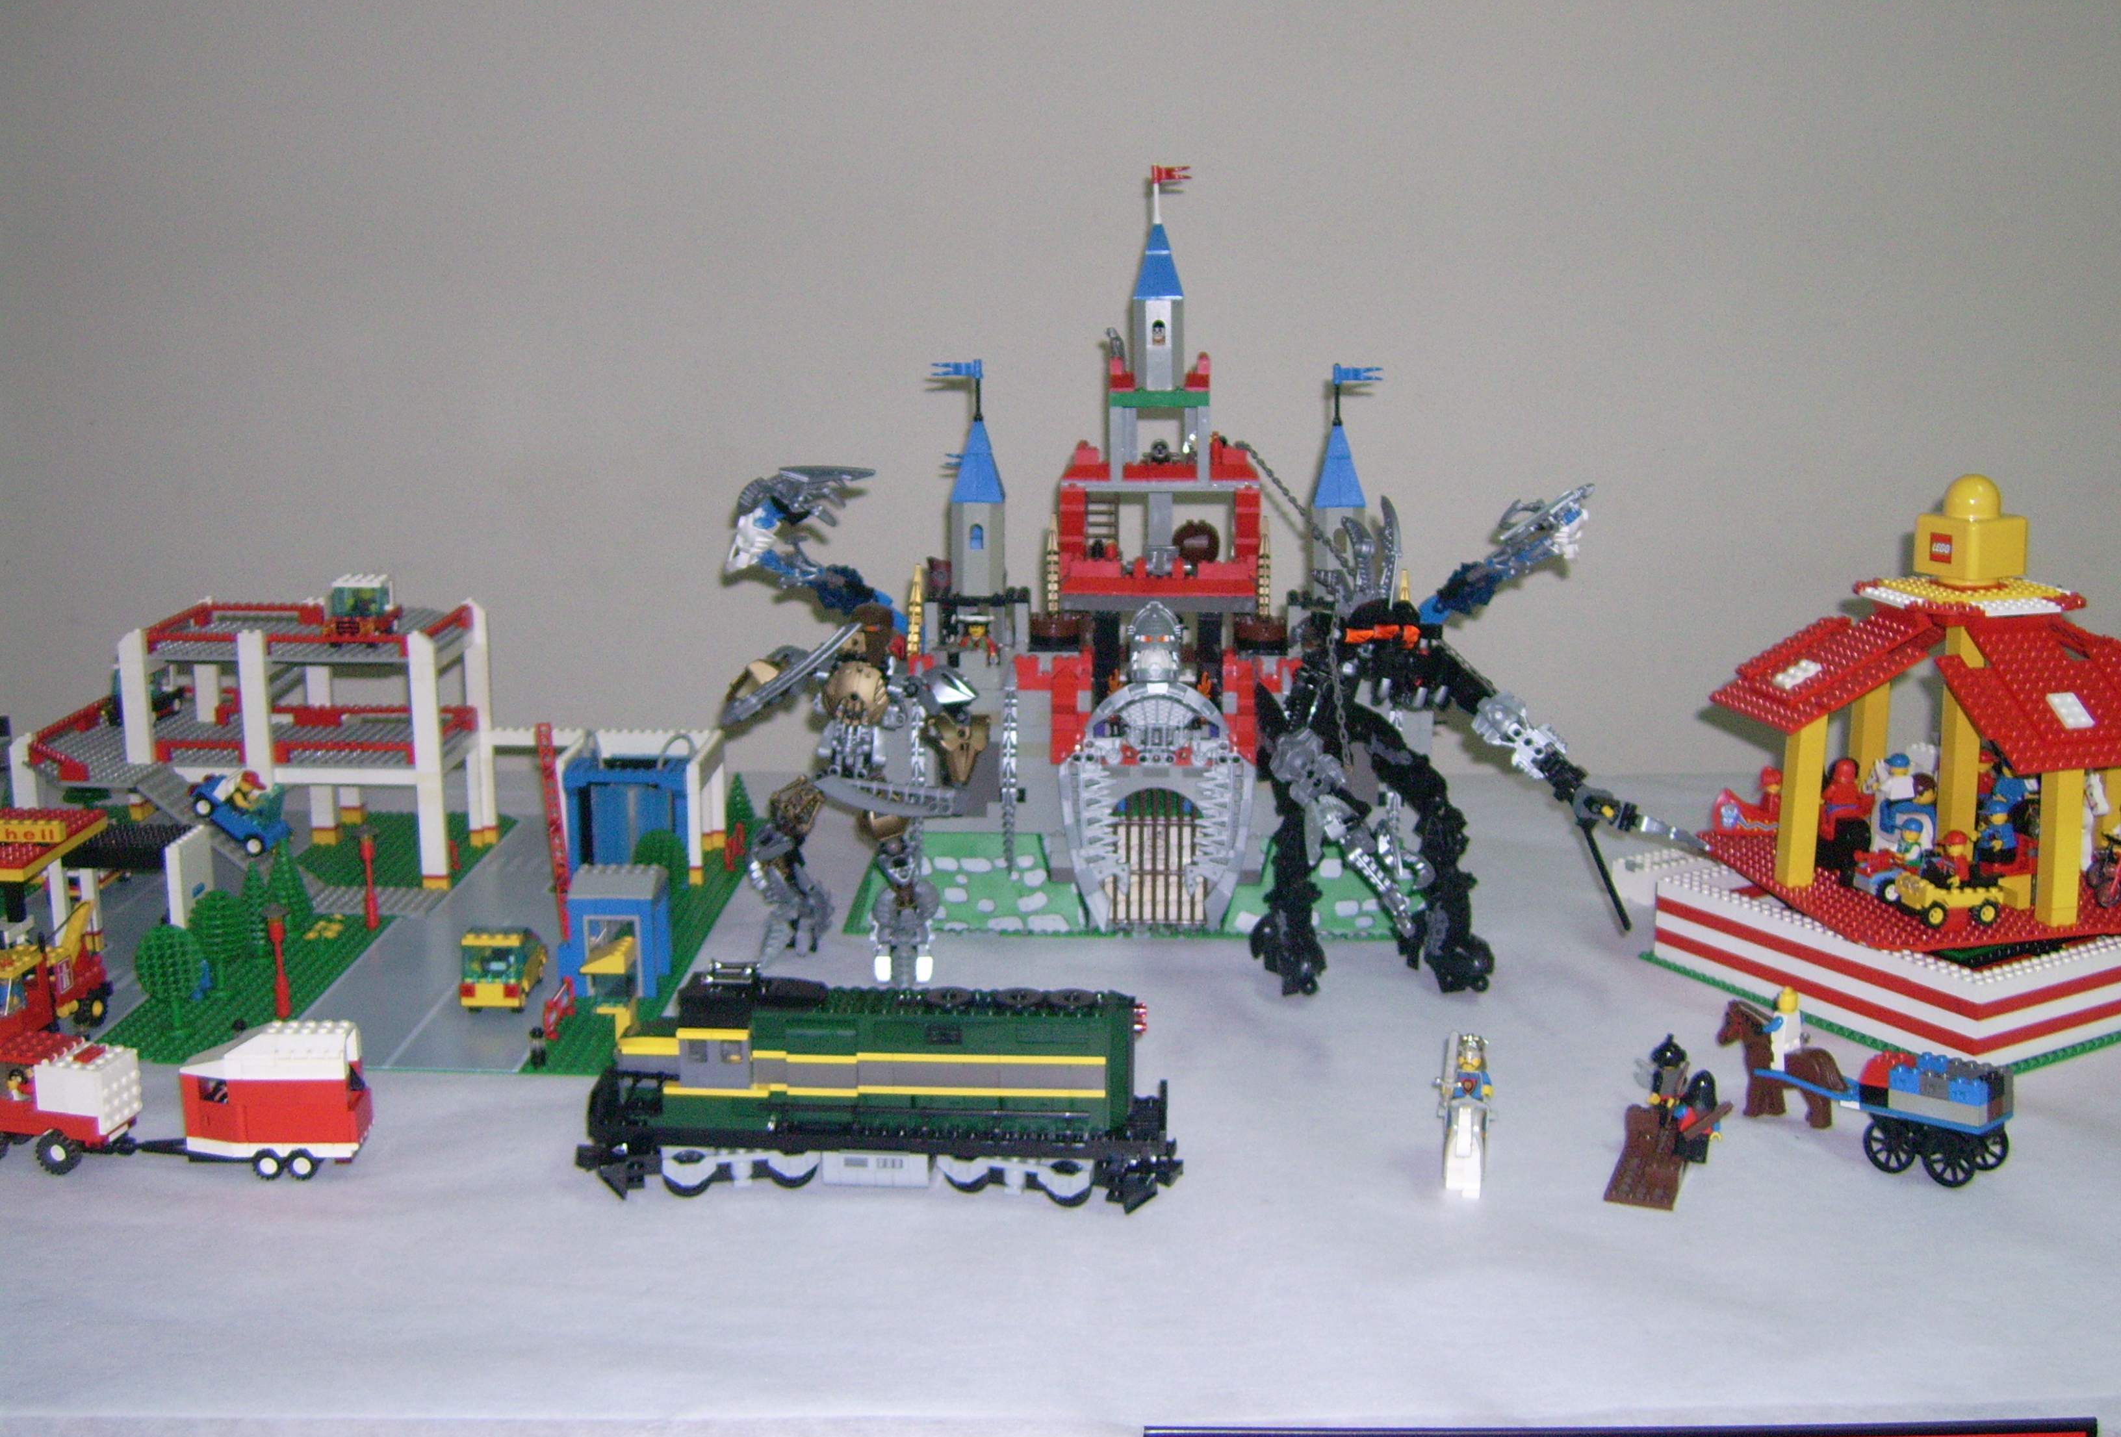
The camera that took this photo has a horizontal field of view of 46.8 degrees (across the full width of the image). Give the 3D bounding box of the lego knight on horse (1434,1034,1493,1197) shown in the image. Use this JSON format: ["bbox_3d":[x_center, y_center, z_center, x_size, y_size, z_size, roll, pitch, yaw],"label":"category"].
[{"bbox_3d":[0.185,0.181,1.132,0.029,0.069,0.050,2,12,8],"label":"lego knight on horse"}]

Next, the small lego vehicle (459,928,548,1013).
[{"bbox_3d":[-0.312,0.136,1.383,0.037,0.045,0.073,1,12,2],"label":"small lego vehicle"}]

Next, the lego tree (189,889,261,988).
[{"bbox_3d":[-0.469,0.127,1.376,0.039,0.064,0.039,0,12,0],"label":"lego tree"}]

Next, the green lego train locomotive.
[{"bbox_3d":[-0.084,0.163,1.120,0.276,0.107,0.057,1,12,2],"label":"green lego train locomotive"}]

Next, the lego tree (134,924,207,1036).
[{"bbox_3d":[-0.474,0.141,1.308,0.039,0.064,0.039,0,12,0],"label":"lego tree"}]

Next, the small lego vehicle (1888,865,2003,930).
[{"bbox_3d":[0.488,0.097,1.343,0.053,0.029,0.037,-2,12,-10],"label":"small lego vehicle"}]

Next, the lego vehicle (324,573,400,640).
[{"bbox_3d":[-0.457,-0.073,1.620,0.036,0.045,0.073,1,12,2],"label":"lego vehicle"}]

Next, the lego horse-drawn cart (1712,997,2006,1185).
[{"bbox_3d":[0.380,0.172,1.176,0.147,0.069,0.040,12,17,43],"label":"lego horse-drawn cart"}]

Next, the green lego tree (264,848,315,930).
[{"bbox_3d":[-0.471,0.102,1.491,0.036,0.064,0.036,0,12,0],"label":"green lego tree"}]

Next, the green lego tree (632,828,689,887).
[{"bbox_3d":[-0.246,0.099,1.513,0.039,0.064,0.039,0,12,0],"label":"green lego tree"}]

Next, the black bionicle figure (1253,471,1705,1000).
[{"bbox_3d":[0.233,0.008,1.418,0.250,0.288,0.140,-1,12,-4],"label":"black bionicle figure"}]

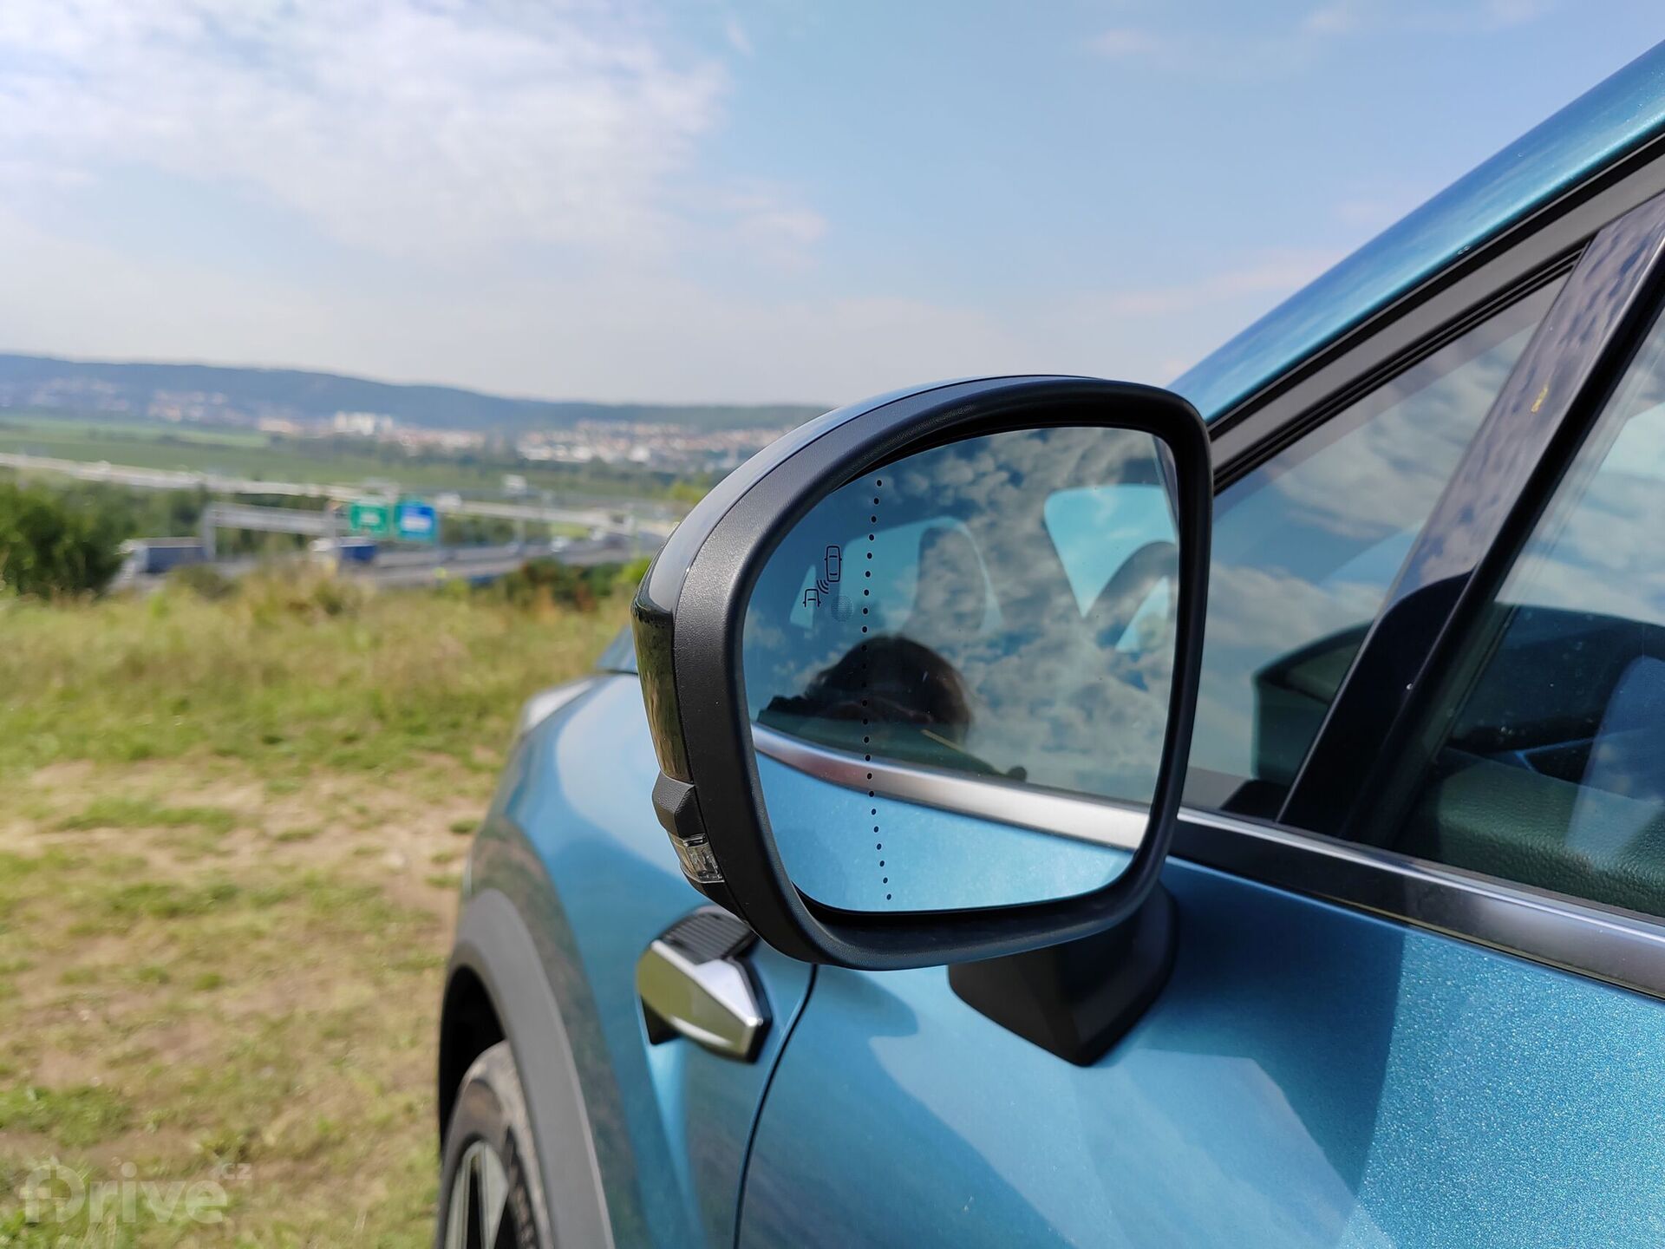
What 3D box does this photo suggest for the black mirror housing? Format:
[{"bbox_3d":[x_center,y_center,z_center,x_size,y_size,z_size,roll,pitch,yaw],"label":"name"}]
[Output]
[{"bbox_3d":[0.019,0.005,0.461,0.230,0.180,0.108,-6,12,-36],"label":"black mirror housing"}]

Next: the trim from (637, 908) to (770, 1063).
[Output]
[{"bbox_3d":[-0.066,0.186,0.670,0.036,0.070,0.128,-5,11,-32],"label":"trim"}]

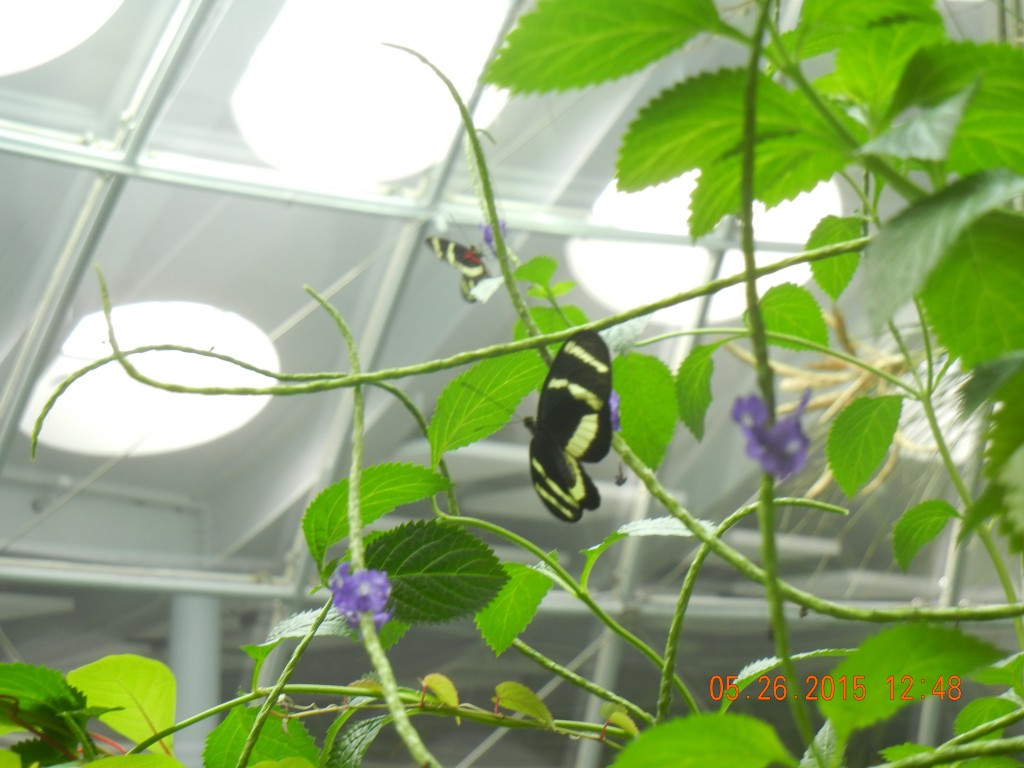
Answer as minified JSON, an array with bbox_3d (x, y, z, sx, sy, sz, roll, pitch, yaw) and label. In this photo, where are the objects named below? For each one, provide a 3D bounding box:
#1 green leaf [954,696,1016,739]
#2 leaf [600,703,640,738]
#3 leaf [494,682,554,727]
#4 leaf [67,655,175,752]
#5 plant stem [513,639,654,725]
[{"bbox_3d":[0.181,0.128,1.150,0.025,0.018,0.022,-1,-13,0],"label":"green leaf"},{"bbox_3d":[0.040,0.125,1.120,0.015,0.013,0.010,2,-14,-11],"label":"leaf"},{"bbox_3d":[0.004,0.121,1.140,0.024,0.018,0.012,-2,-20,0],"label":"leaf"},{"bbox_3d":[-0.143,0.118,1.100,0.039,0.038,0.014,0,-9,-6],"label":"leaf"},{"bbox_3d":[0.027,0.112,1.140,0.063,0.006,0.007,30,0,0],"label":"plant stem"}]

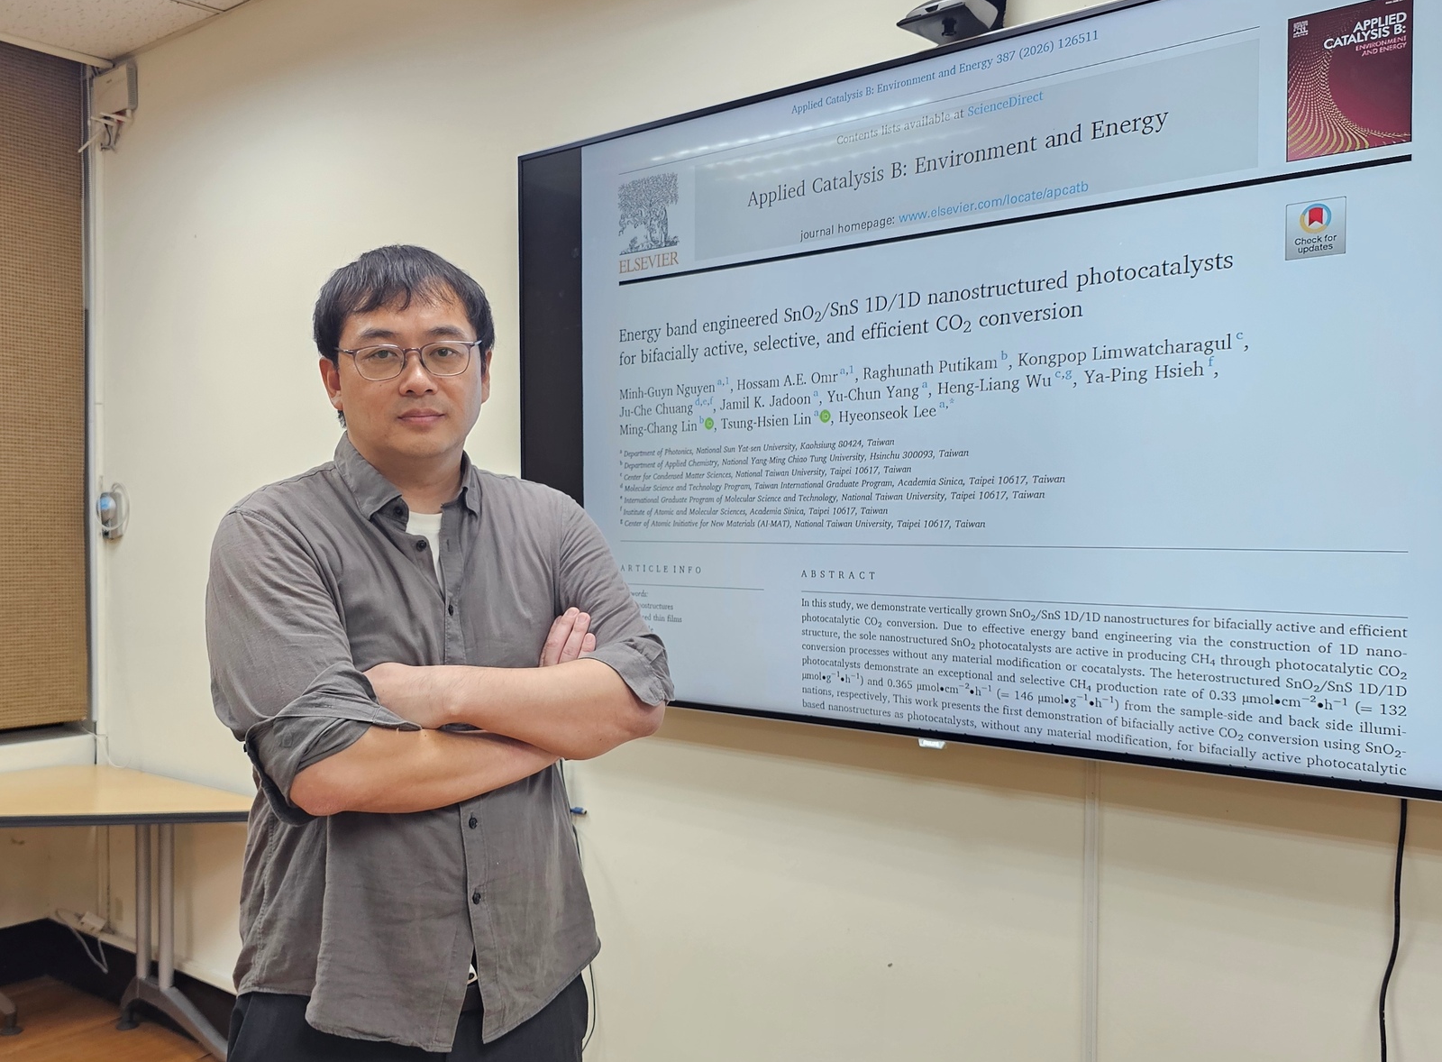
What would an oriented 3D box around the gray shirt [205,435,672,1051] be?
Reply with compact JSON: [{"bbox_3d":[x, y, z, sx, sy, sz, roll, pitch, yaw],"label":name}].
[{"bbox_3d":[-0.340,0.225,1.180,0.535,0.700,0.335,-1,1,-30],"label":"gray shirt"}]

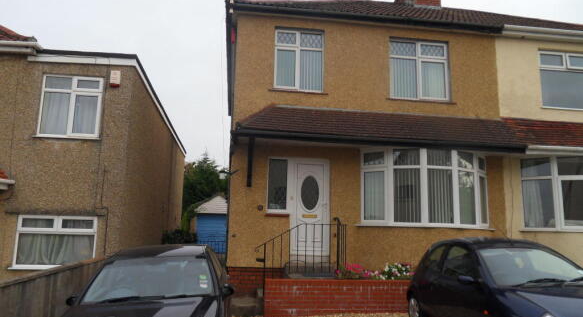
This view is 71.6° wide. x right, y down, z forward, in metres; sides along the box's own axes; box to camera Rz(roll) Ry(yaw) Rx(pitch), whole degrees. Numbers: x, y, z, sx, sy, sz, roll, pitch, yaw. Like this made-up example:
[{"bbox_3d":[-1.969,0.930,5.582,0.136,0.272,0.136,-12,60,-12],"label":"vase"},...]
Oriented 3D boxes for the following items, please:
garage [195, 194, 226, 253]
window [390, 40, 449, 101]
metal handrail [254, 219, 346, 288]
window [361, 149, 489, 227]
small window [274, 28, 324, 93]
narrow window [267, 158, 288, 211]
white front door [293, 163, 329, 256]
[{"bbox_3d":[-4.161,3.786,23.027,2.750,2.980,4.400,3,-9,-9],"label":"garage"},{"bbox_3d":[2.947,-2.022,9.288,1.411,1.370,0.110,3,-9,-9],"label":"window"},{"bbox_3d":[0.163,1.787,7.659,1.720,1.260,0.600,3,-9,-9],"label":"metal handrail"},{"bbox_3d":[2.980,0.645,8.566,2.978,1.667,0.620,3,-9,-9],"label":"window"},{"bbox_3d":[0.169,-2.136,8.854,1.081,1.361,0.110,3,-9,-9],"label":"small window"},{"bbox_3d":[-0.284,0.550,8.353,0.454,1.139,0.090,3,-9,-9],"label":"narrow window"},{"bbox_3d":[0.387,1.011,8.394,0.850,1.997,0.100,3,-9,-9],"label":"white front door"}]

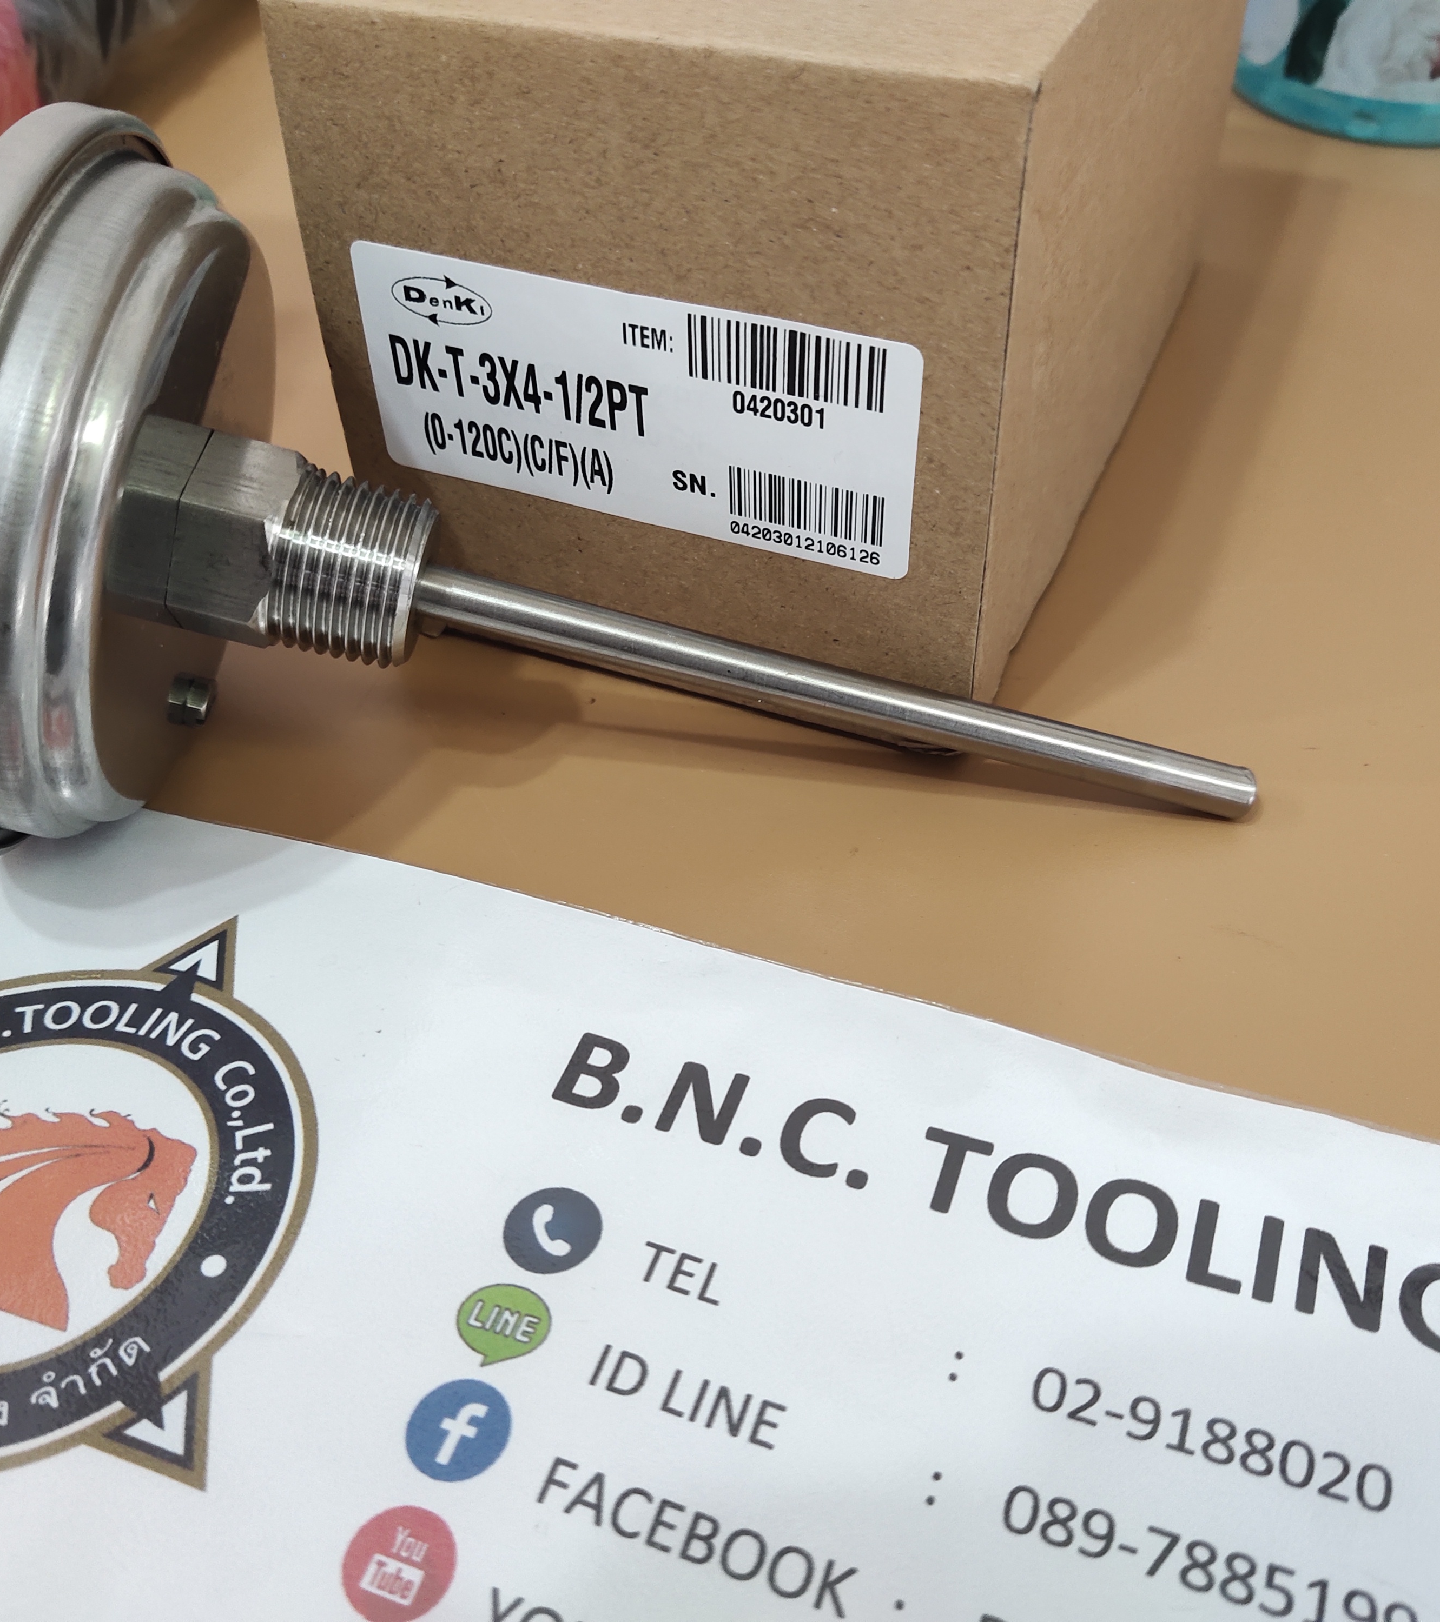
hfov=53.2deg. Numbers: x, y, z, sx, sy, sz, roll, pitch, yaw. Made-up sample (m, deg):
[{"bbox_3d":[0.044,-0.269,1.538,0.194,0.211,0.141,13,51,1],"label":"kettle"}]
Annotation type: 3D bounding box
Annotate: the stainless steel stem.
[{"bbox_3d":[0.015,-0.014,0.173,0.103,0.006,0.006,13,40,-6],"label":"stainless steel stem"}]

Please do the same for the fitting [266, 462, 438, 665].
[{"bbox_3d":[-0.042,-0.028,0.167,0.015,0.021,0.021,13,40,-6],"label":"fitting"}]

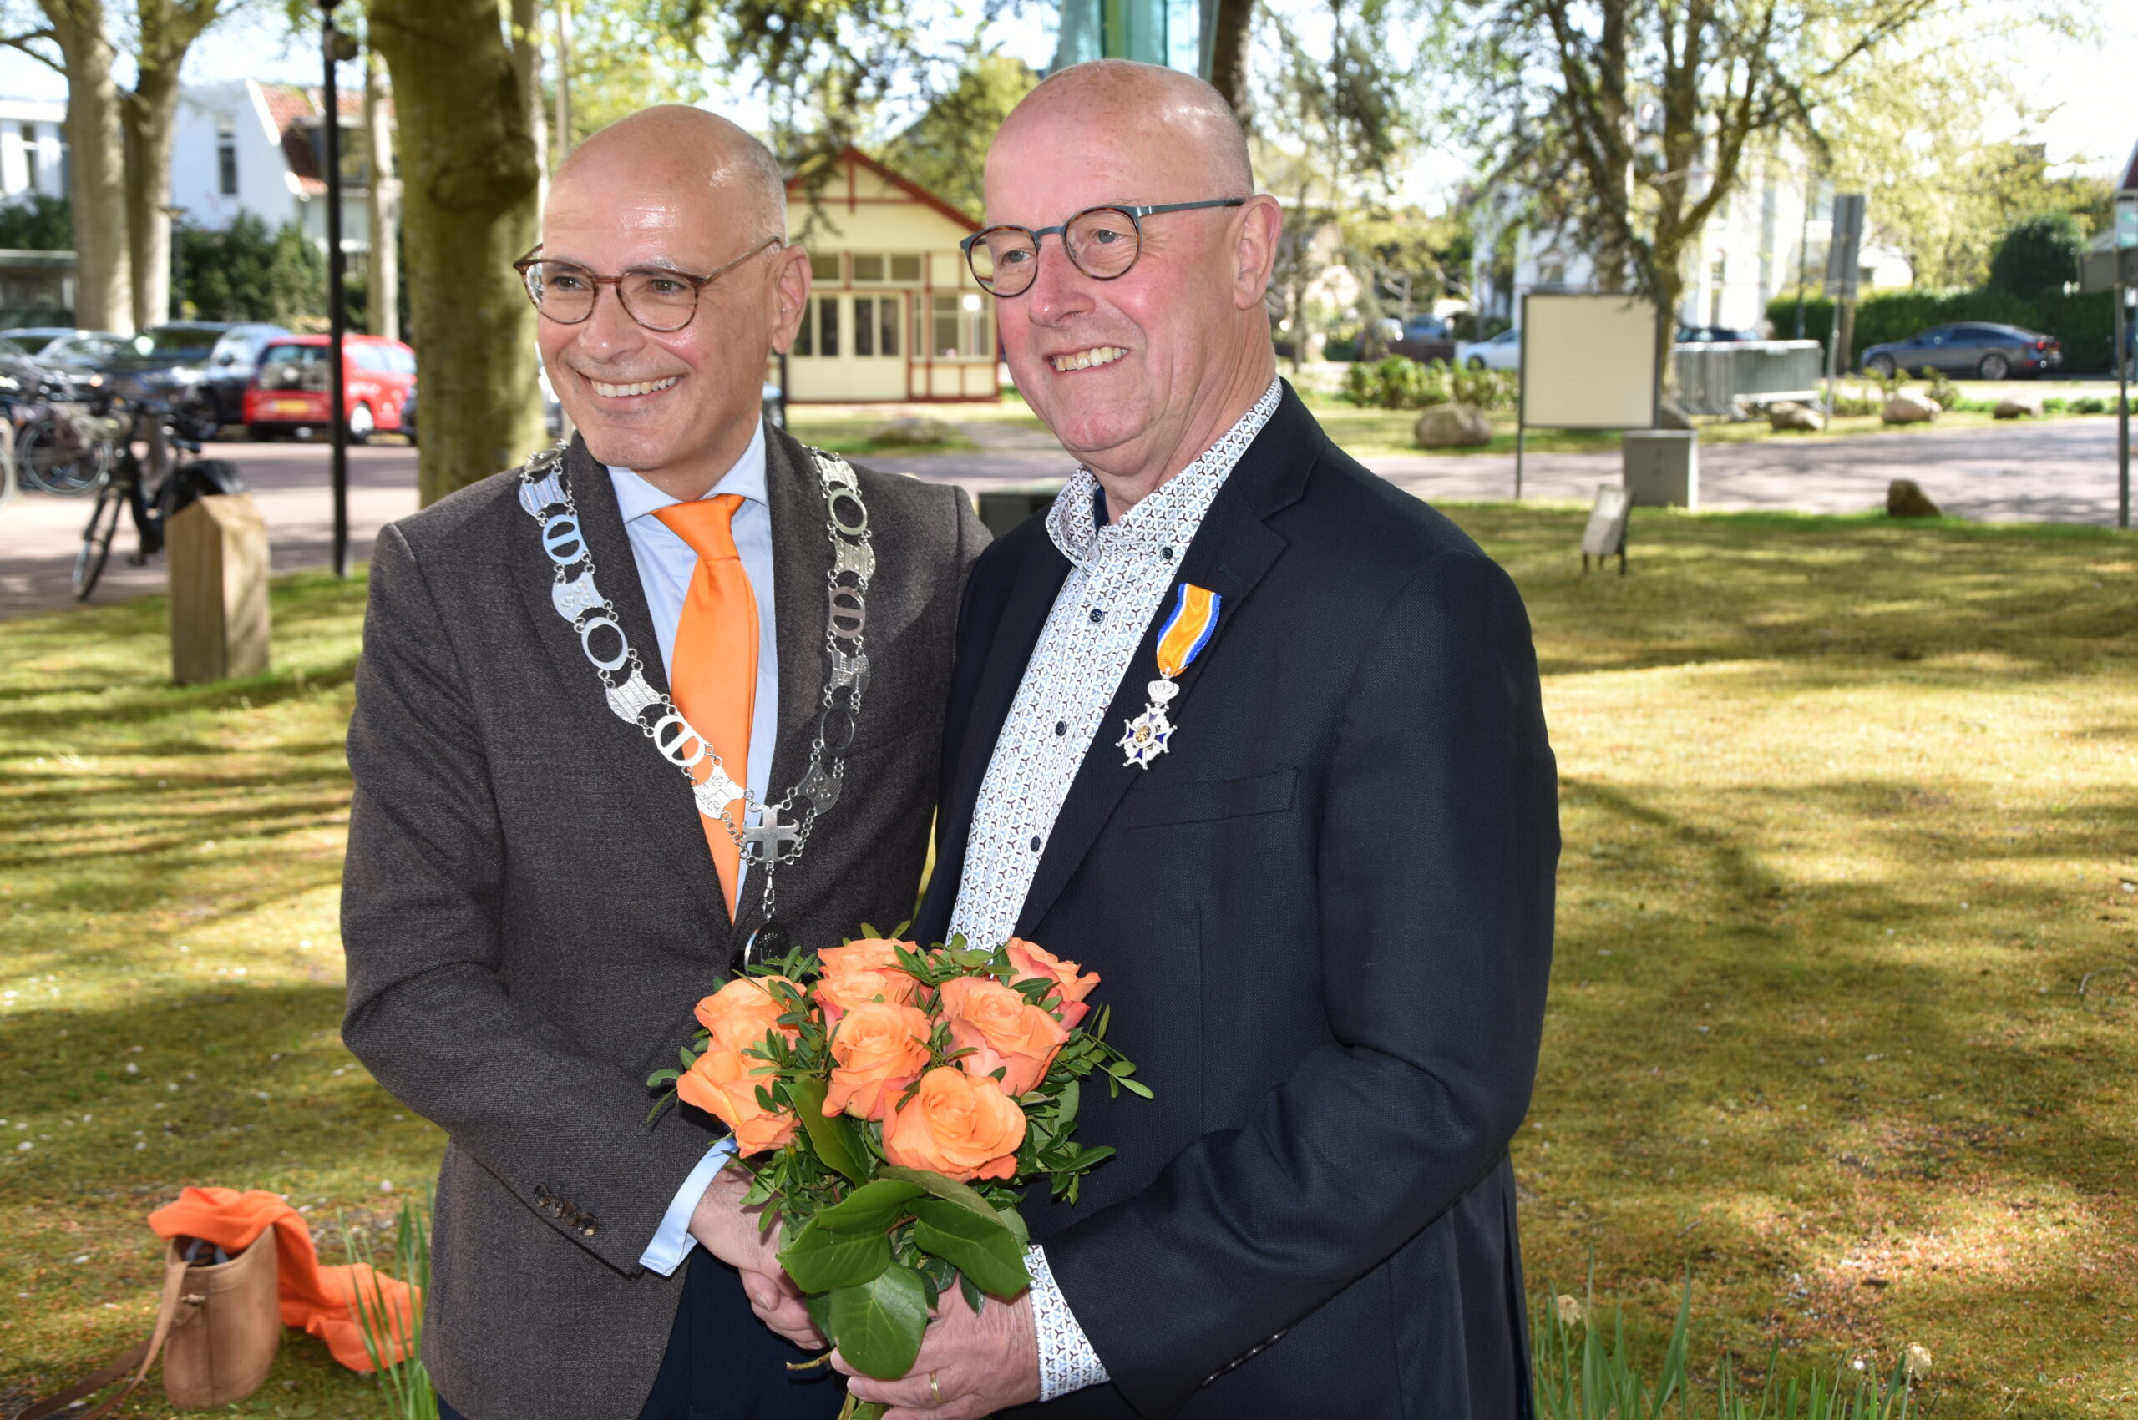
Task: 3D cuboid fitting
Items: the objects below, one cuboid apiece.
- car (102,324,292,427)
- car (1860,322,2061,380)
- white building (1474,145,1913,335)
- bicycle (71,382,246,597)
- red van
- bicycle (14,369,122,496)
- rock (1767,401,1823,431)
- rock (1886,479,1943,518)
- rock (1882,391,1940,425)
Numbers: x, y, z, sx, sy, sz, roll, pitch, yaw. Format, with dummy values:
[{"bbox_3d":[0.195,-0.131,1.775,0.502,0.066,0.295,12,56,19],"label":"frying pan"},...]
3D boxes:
[{"bbox_3d":[-13.053,-5.000,42.515,1.850,1.630,4.550,2,8,10],"label":"car"},{"bbox_3d":[21.837,-8.767,69.655,4.830,1.400,1.870,7,10,41],"label":"car"},{"bbox_3d":[21.054,-16.078,96.711,13.500,8.600,11.500,4,9,25],"label":"white building"},{"bbox_3d":[-5.407,-1.278,17.063,0.600,1.150,1.750,3,8,22],"label":"bicycle"},{"bbox_3d":[-10.178,-4.629,40.381,1.650,1.500,3.600,2,8,16],"label":"red van"},{"bbox_3d":[-8.393,-2.380,24.504,1.750,1.080,0.600,-3,8,-20],"label":"bicycle"},{"bbox_3d":[10.352,-4.182,40.609,0.770,0.450,0.580,2,8,14],"label":"rock"},{"bbox_3d":[6.986,-1.747,23.582,0.460,0.330,0.380,3,8,17],"label":"rock"},{"bbox_3d":[13.513,-4.842,45.719,0.880,0.500,0.680,0,8,0],"label":"rock"}]

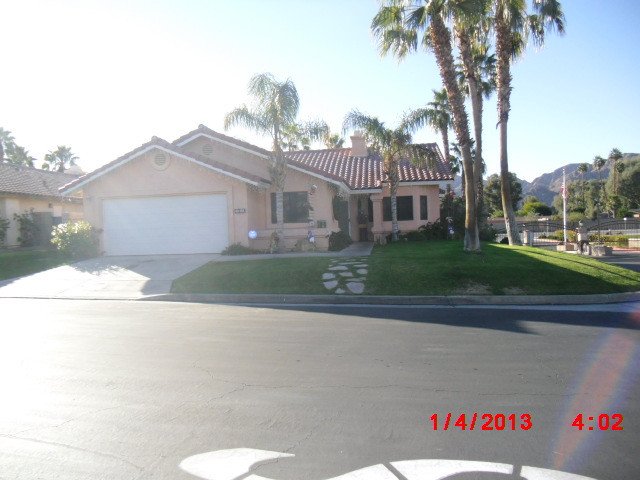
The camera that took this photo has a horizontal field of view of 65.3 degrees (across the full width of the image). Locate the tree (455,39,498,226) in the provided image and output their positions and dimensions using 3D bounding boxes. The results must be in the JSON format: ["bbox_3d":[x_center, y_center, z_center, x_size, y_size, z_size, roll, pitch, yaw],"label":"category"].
[{"bbox_3d":[9.512,-6.110,30.147,2.500,12.008,2.500,-2,1,9],"label":"tree"}]

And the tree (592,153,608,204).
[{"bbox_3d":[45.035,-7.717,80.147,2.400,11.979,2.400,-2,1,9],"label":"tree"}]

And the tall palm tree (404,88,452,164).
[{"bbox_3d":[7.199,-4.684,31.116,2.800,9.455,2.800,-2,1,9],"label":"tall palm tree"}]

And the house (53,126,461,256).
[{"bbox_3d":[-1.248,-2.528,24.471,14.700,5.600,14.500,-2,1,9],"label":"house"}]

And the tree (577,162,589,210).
[{"bbox_3d":[43.717,-7.325,83.137,2.100,11.130,2.100,-2,1,9],"label":"tree"}]

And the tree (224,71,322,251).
[{"bbox_3d":[-1.611,-2.746,17.678,3.200,6.325,3.200,-2,1,9],"label":"tree"}]

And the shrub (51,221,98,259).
[{"bbox_3d":[-8.835,0.006,18.039,1.600,1.380,1.450,-2,1,9],"label":"shrub"}]

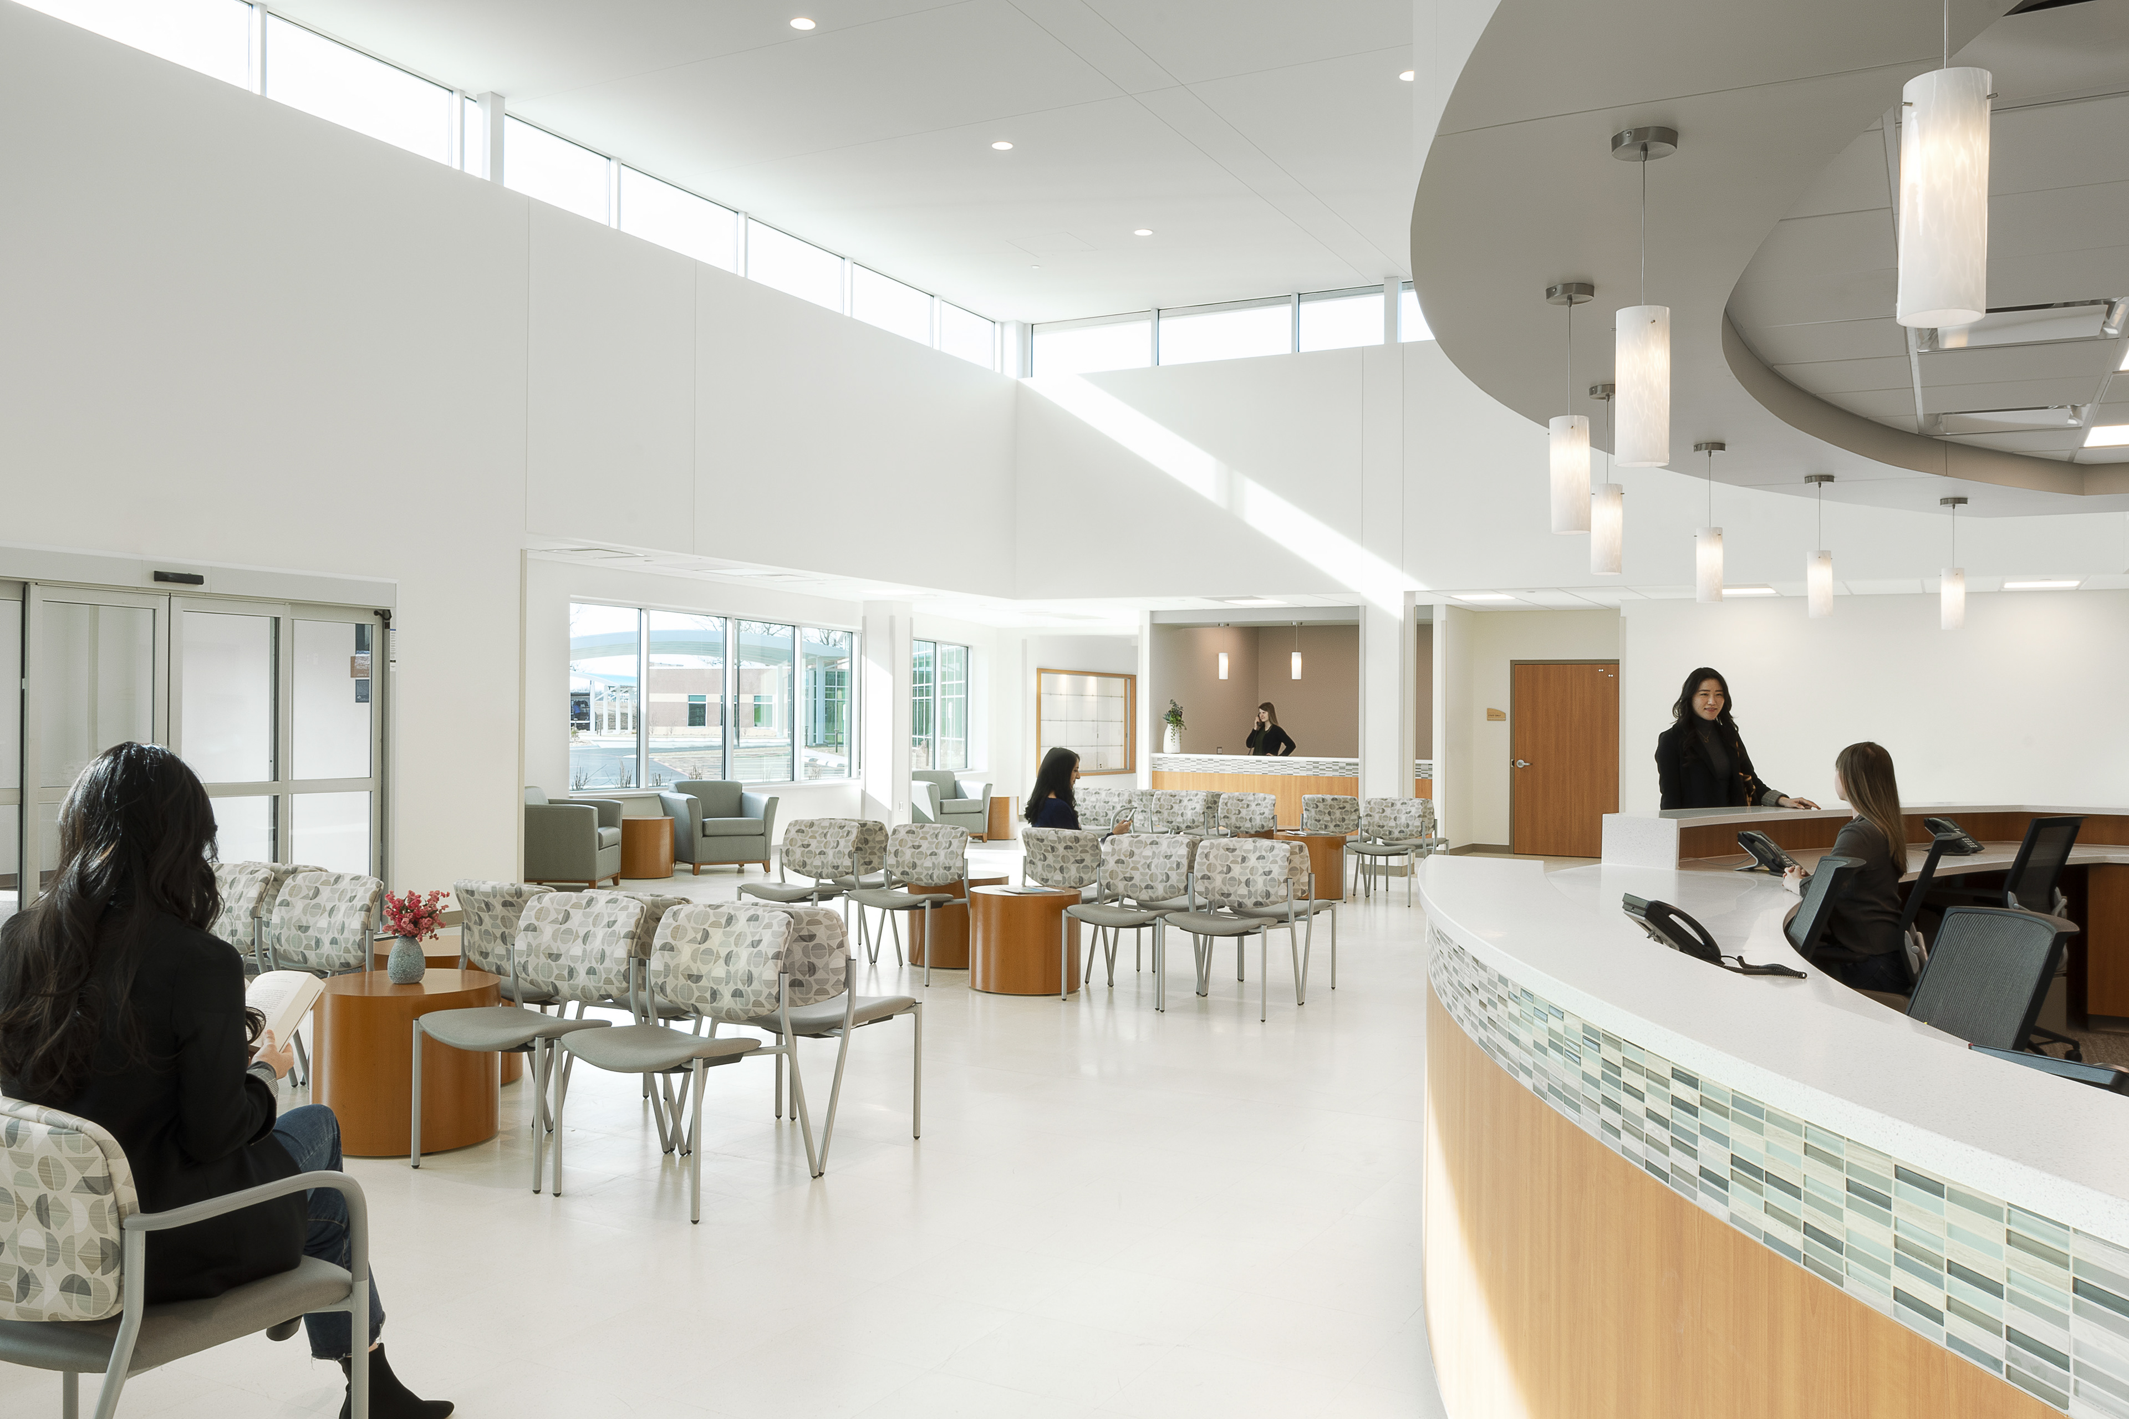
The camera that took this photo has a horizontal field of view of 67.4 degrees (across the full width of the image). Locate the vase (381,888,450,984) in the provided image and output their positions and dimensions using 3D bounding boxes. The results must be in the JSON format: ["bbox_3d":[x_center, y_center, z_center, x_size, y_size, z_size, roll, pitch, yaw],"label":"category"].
[{"bbox_3d":[-2.276,0.787,5.601,0.235,0.340,0.225,0,0,28],"label":"vase"}]

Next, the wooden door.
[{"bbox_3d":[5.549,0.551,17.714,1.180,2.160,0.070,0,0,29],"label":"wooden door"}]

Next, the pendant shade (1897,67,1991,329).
[{"bbox_3d":[1.108,-0.643,2.010,0.100,0.295,0.100,0,-1,0],"label":"pendant shade"}]

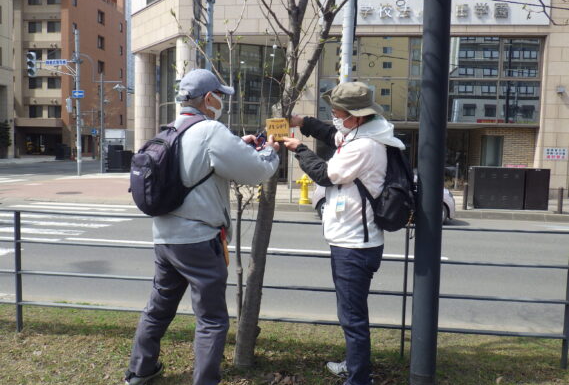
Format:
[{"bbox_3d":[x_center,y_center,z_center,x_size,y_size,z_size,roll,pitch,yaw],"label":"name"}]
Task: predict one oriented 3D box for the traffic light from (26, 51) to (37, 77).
[{"bbox_3d":[-12.906,-6.520,23.500,0.380,1.250,0.380,1,4,-3],"label":"traffic light"}]

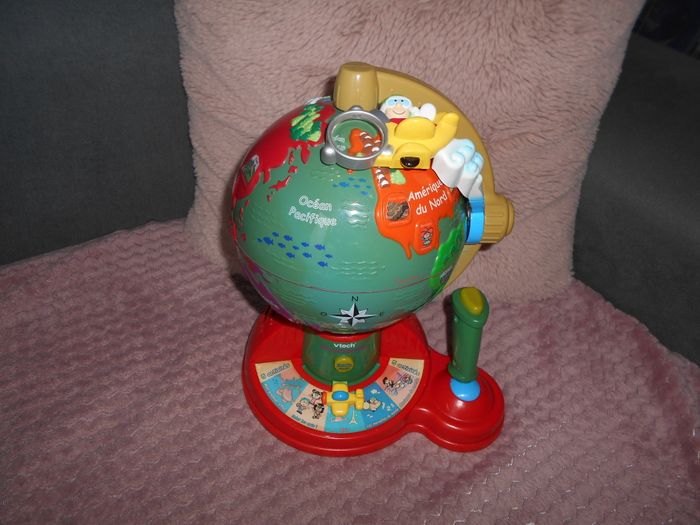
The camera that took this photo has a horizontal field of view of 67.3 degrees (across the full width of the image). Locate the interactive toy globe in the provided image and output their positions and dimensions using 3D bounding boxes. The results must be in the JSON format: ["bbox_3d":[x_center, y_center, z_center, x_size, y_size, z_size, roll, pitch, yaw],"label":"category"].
[{"bbox_3d":[0.028,-0.011,0.486,0.286,0.341,0.221,-1,42,-4],"label":"interactive toy globe"}]

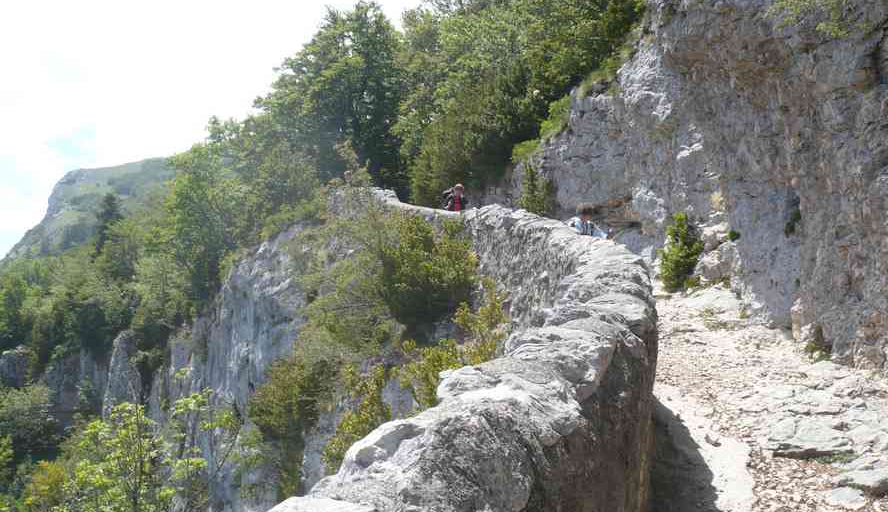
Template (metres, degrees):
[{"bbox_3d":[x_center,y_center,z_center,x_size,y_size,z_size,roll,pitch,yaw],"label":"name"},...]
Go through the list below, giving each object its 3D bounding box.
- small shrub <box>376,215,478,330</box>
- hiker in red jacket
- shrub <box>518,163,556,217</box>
[{"bbox_3d":[-0.257,0.257,14.000,1.600,1.750,1.500,0,-2,0],"label":"small shrub"},{"bbox_3d":[0.274,-0.776,20.500,0.550,1.720,0.500,1,-3,-27],"label":"hiker in red jacket"},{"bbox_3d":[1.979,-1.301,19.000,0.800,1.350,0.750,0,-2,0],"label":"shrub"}]

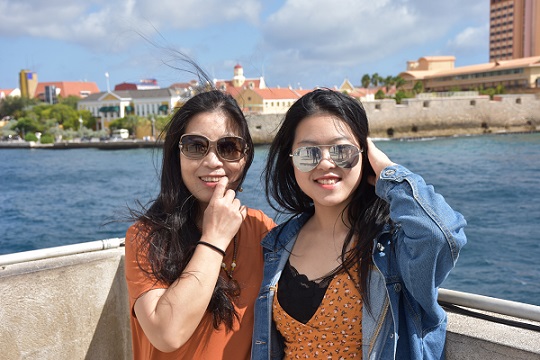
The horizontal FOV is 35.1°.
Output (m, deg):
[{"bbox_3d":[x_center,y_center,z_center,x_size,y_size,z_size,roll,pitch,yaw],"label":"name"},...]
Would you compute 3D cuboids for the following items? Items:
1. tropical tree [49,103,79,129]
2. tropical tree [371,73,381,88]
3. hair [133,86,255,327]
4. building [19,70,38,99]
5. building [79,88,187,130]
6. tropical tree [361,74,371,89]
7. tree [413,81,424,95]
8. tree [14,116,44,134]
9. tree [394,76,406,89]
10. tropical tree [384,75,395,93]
[{"bbox_3d":[-60.387,-18.423,250.000,8.600,8.600,8.000,-1,5,0],"label":"tropical tree"},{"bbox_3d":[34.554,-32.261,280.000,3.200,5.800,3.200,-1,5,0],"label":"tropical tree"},{"bbox_3d":[-0.166,0.066,1.860,0.265,0.520,0.250,-2,5,-9],"label":"hair"},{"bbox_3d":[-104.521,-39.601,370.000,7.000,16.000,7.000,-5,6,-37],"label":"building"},{"bbox_3d":[-44.045,-21.474,268.000,32.000,13.500,15.000,0,5,7],"label":"building"},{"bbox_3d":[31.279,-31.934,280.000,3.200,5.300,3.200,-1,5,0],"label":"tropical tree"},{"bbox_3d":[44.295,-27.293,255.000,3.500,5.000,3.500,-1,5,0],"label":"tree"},{"bbox_3d":[-67.517,-15.019,240.000,8.200,6.000,7.500,-1,5,0],"label":"tree"},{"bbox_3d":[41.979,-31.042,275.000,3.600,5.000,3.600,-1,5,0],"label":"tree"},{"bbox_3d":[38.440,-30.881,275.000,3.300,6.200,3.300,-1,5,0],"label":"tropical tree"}]

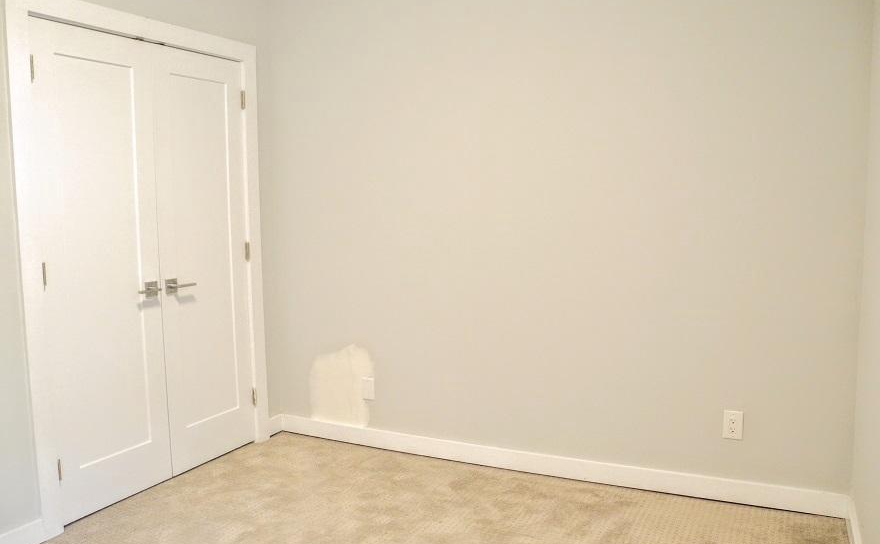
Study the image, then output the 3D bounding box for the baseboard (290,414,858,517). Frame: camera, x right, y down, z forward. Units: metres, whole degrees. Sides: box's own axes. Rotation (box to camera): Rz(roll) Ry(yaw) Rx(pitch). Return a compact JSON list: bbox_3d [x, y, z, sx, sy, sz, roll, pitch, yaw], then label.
[{"bbox_3d":[0.370,0.910,3.493,2.843,0.096,0.018,2,6,25],"label":"baseboard"}]

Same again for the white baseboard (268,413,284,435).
[{"bbox_3d":[-0.935,0.870,4.035,0.018,0.096,0.133,2,6,25],"label":"white baseboard"}]

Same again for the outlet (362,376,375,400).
[{"bbox_3d":[-0.387,0.632,3.832,0.073,0.118,0.008,2,6,25],"label":"outlet"}]

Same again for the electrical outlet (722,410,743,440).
[{"bbox_3d":[1.256,0.658,3.048,0.075,0.121,0.008,2,6,25],"label":"electrical outlet"}]

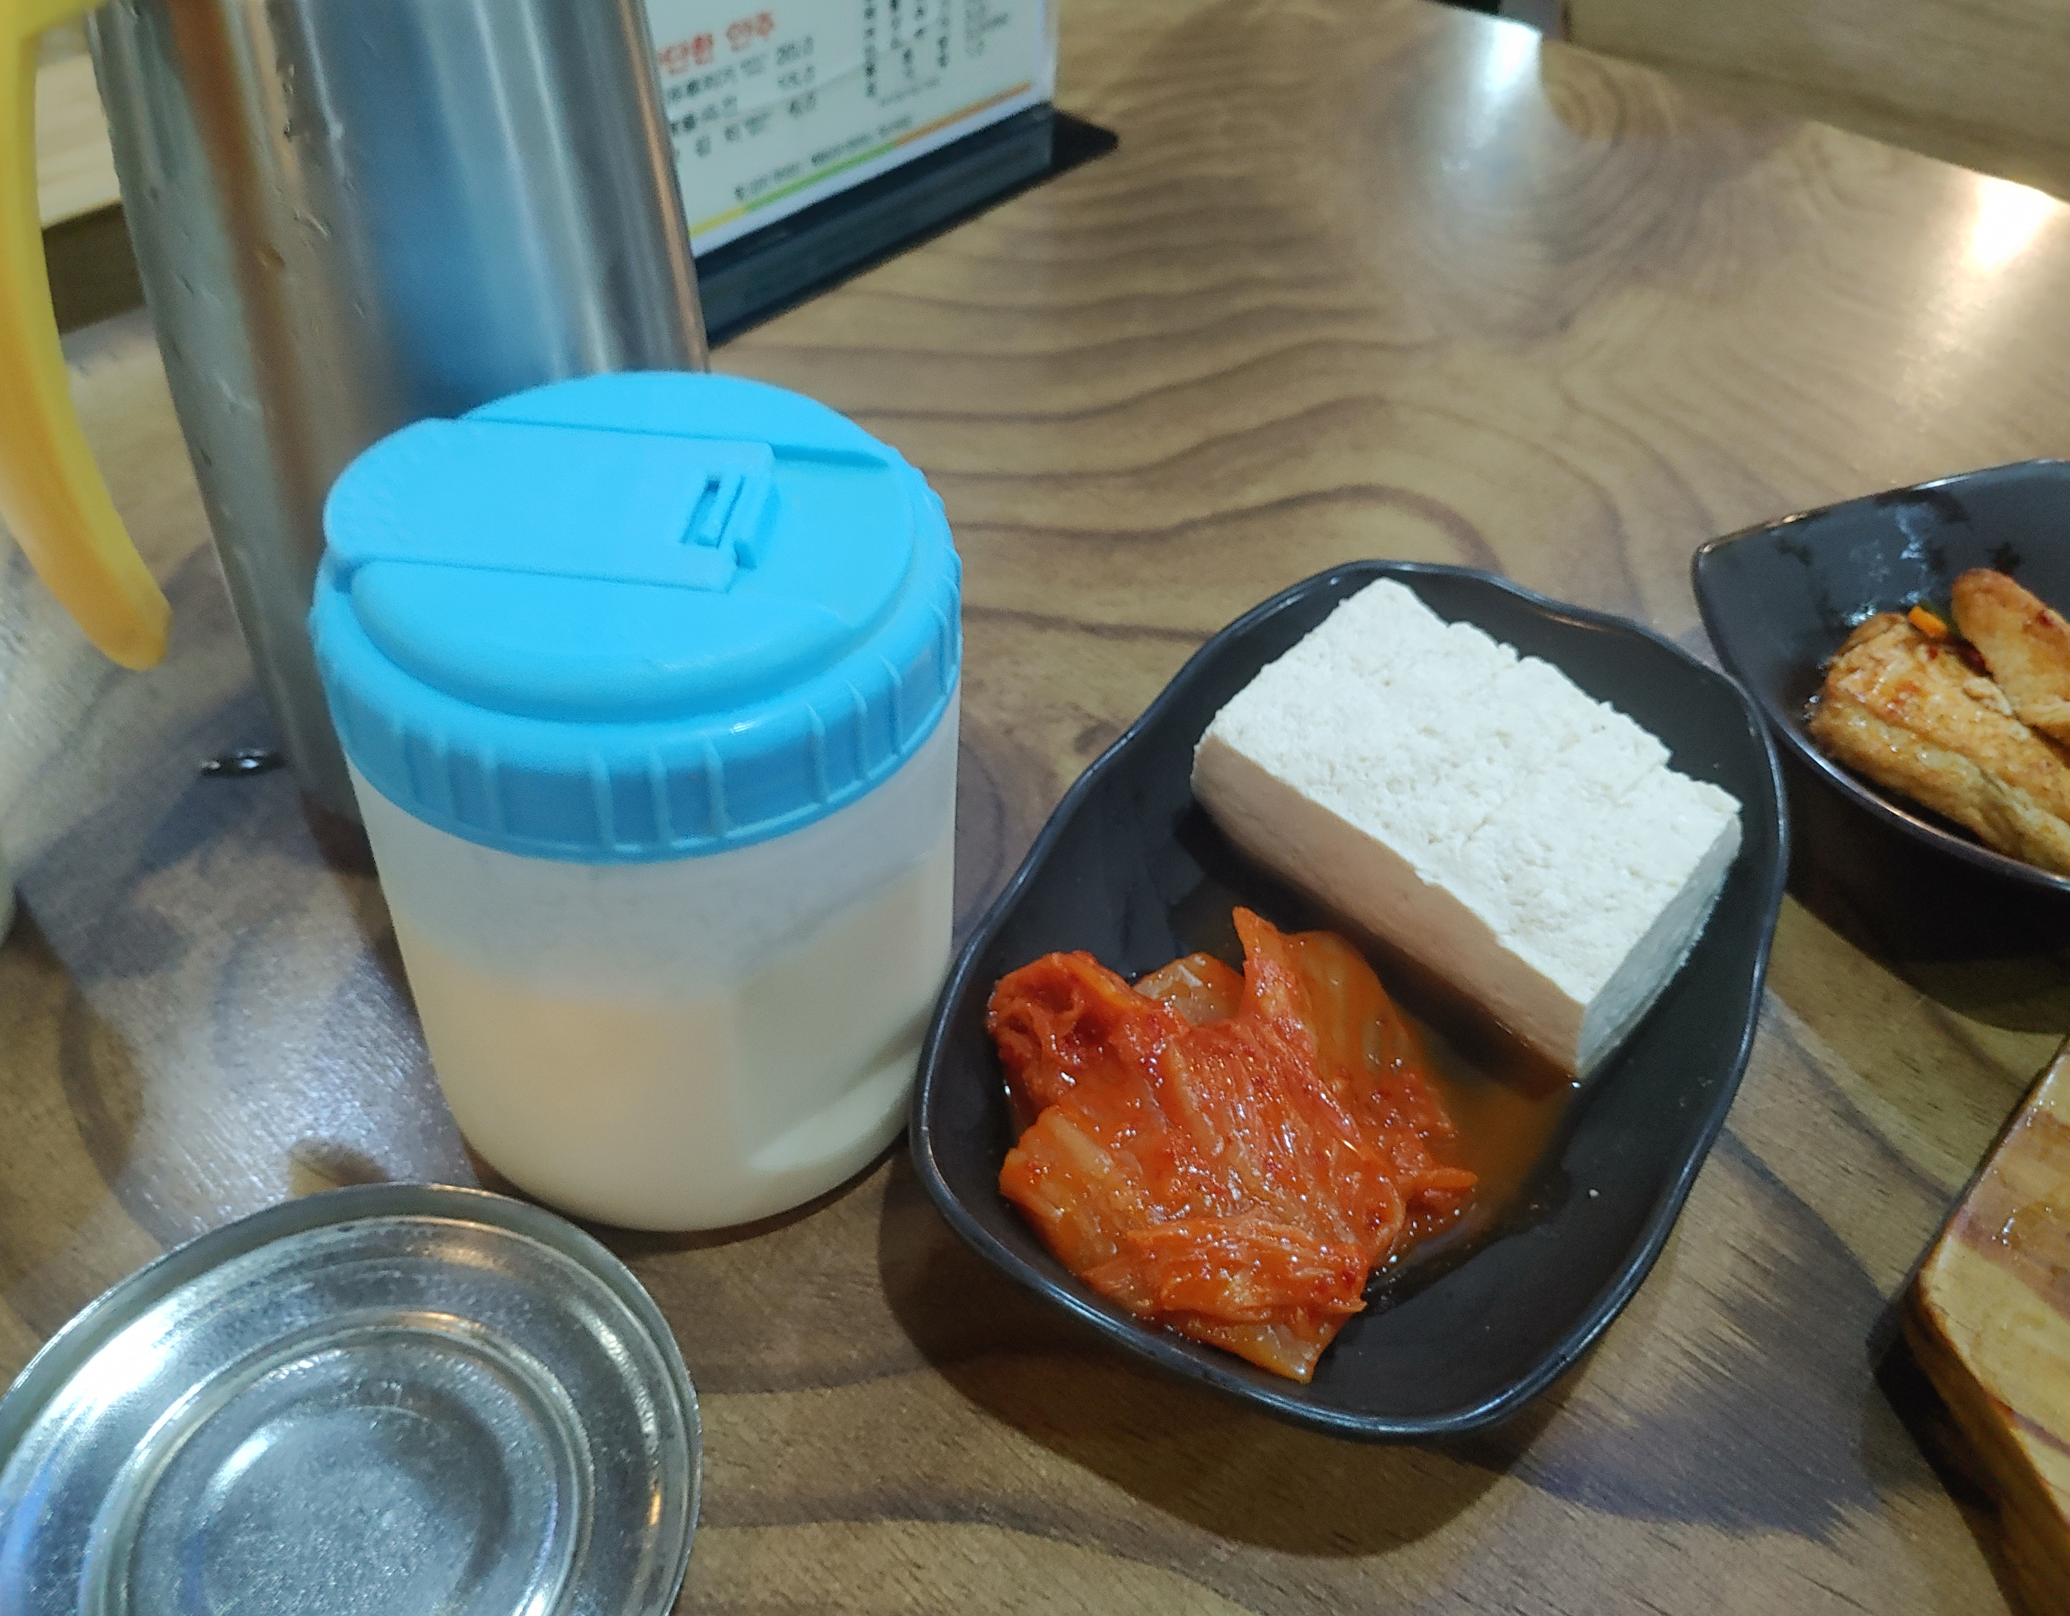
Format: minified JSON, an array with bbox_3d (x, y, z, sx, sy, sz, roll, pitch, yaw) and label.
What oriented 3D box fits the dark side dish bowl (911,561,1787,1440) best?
[{"bbox_3d":[0.066,0.026,0.306,0.127,0.032,0.209,22,46,17],"label":"dark side dish bowl"}]

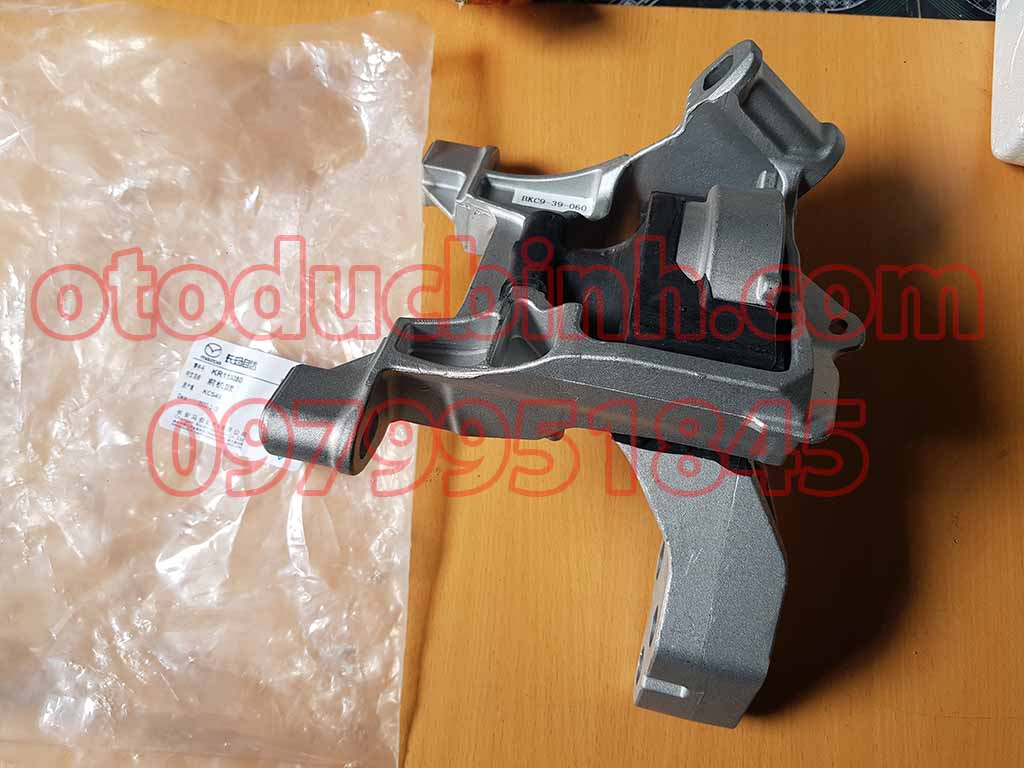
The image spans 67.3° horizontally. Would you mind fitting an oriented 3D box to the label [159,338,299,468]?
[{"bbox_3d":[-0.138,0.010,0.404,0.080,0.002,0.050,17,80,3],"label":"label"}]

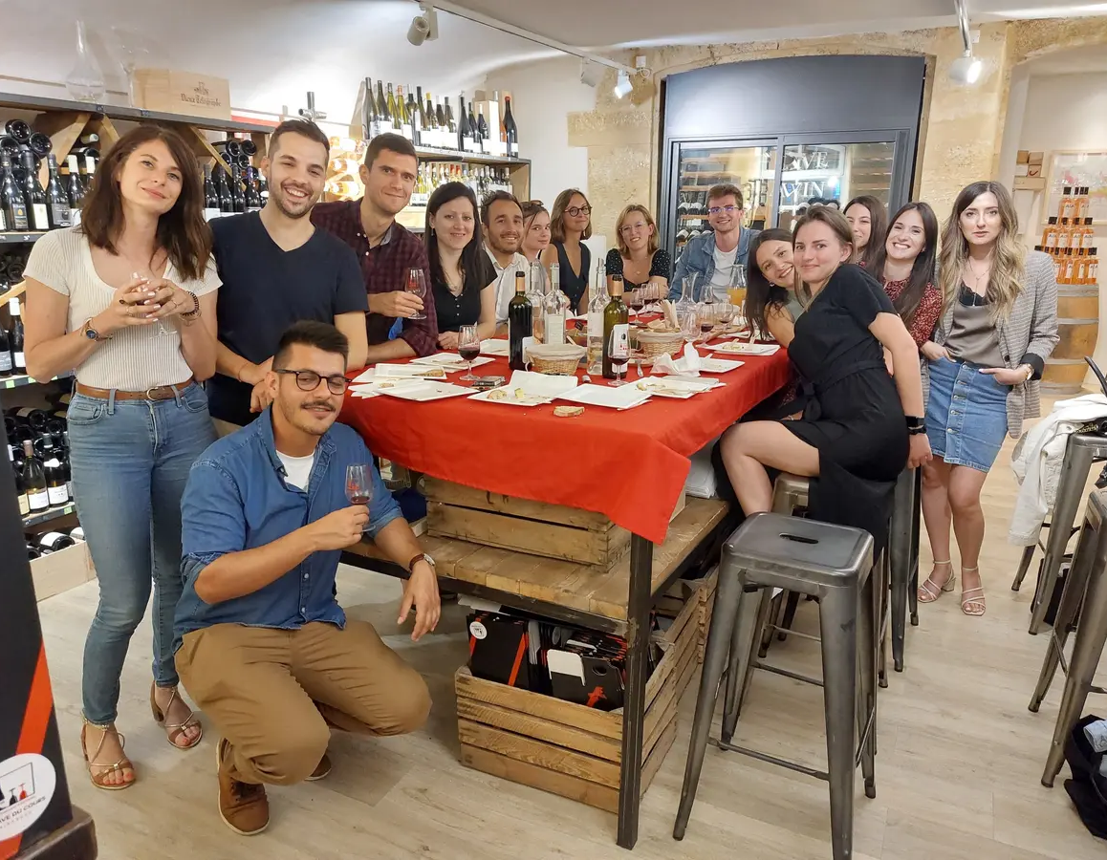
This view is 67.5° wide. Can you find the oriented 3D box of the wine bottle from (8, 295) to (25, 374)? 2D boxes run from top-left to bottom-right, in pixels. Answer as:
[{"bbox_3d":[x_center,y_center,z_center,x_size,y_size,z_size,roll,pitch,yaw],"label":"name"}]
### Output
[{"bbox_3d":[-2.072,-0.365,3.209,0.078,0.296,0.078,8,16,26],"label":"wine bottle"}]

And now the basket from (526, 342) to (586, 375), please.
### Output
[{"bbox_3d":[0.005,-0.224,2.587,0.190,0.080,0.185,0,15,0],"label":"basket"}]

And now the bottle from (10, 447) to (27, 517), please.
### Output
[{"bbox_3d":[-2.085,0.200,3.231,0.080,0.295,0.080,7,16,24],"label":"bottle"}]

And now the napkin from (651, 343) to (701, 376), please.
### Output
[{"bbox_3d":[0.388,-0.229,2.599,0.155,0.085,0.120,3,15,8],"label":"napkin"}]

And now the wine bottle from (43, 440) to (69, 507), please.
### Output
[{"bbox_3d":[-2.043,0.162,3.379,0.085,0.293,0.085,8,16,26],"label":"wine bottle"}]

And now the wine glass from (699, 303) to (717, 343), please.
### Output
[{"bbox_3d":[0.570,-0.393,3.094,0.065,0.155,0.065,8,16,25],"label":"wine glass"}]

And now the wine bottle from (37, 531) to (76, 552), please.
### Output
[{"bbox_3d":[-2.190,0.472,3.562,0.300,0.082,0.082,8,16,27],"label":"wine bottle"}]

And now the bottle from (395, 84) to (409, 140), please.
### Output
[{"bbox_3d":[-0.878,-1.867,4.922,0.076,0.336,0.076,8,16,27],"label":"bottle"}]

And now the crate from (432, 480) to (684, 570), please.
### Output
[{"bbox_3d":[-0.018,0.177,2.392,0.555,0.230,0.410,7,16,25],"label":"crate"}]

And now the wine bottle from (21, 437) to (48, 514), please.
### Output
[{"bbox_3d":[-2.109,0.184,3.360,0.080,0.296,0.080,8,16,27],"label":"wine bottle"}]

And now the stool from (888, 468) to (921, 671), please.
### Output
[{"bbox_3d":[1.090,0.381,2.957,0.420,0.755,0.420,9,17,30],"label":"stool"}]

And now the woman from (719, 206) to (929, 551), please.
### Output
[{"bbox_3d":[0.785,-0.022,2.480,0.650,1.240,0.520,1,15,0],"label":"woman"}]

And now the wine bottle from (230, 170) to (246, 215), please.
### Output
[{"bbox_3d":[-1.538,-1.147,4.076,0.078,0.297,0.078,7,16,24],"label":"wine bottle"}]

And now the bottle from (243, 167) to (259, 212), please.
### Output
[{"bbox_3d":[-1.565,-1.212,4.317,0.080,0.296,0.080,8,17,27],"label":"bottle"}]

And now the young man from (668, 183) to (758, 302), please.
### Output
[{"bbox_3d":[0.750,-0.418,3.860,0.560,1.380,0.580,6,16,17],"label":"young man"}]

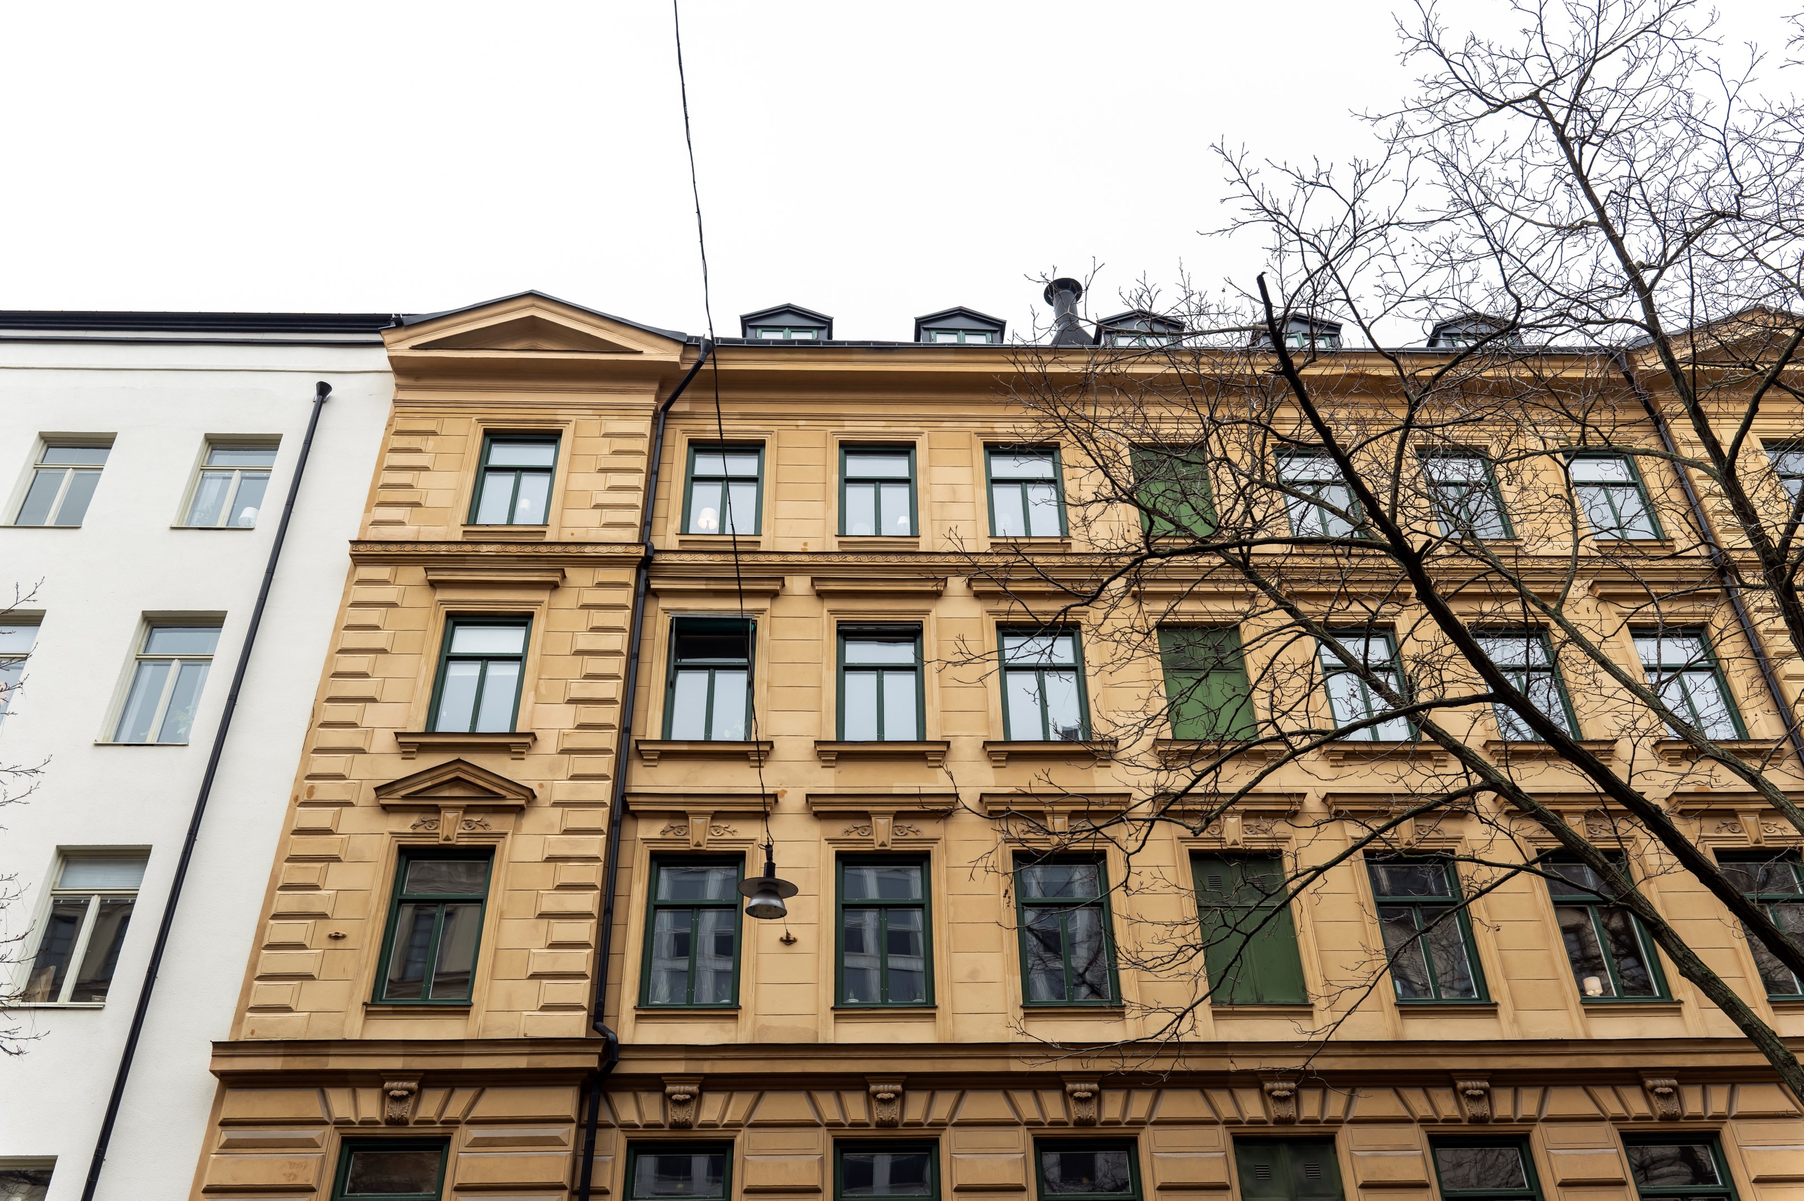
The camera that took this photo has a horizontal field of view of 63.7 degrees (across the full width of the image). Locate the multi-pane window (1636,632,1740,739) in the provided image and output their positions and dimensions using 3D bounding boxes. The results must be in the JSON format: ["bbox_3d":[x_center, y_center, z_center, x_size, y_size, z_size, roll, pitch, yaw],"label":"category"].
[{"bbox_3d":[11.659,1.305,21.568,1.260,2.030,0.160,0,-35,-2],"label":"multi-pane window"}]

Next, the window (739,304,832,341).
[{"bbox_3d":[-2.074,-4.426,26.348,1.663,1.350,1.300,0,-35,-2],"label":"window"}]

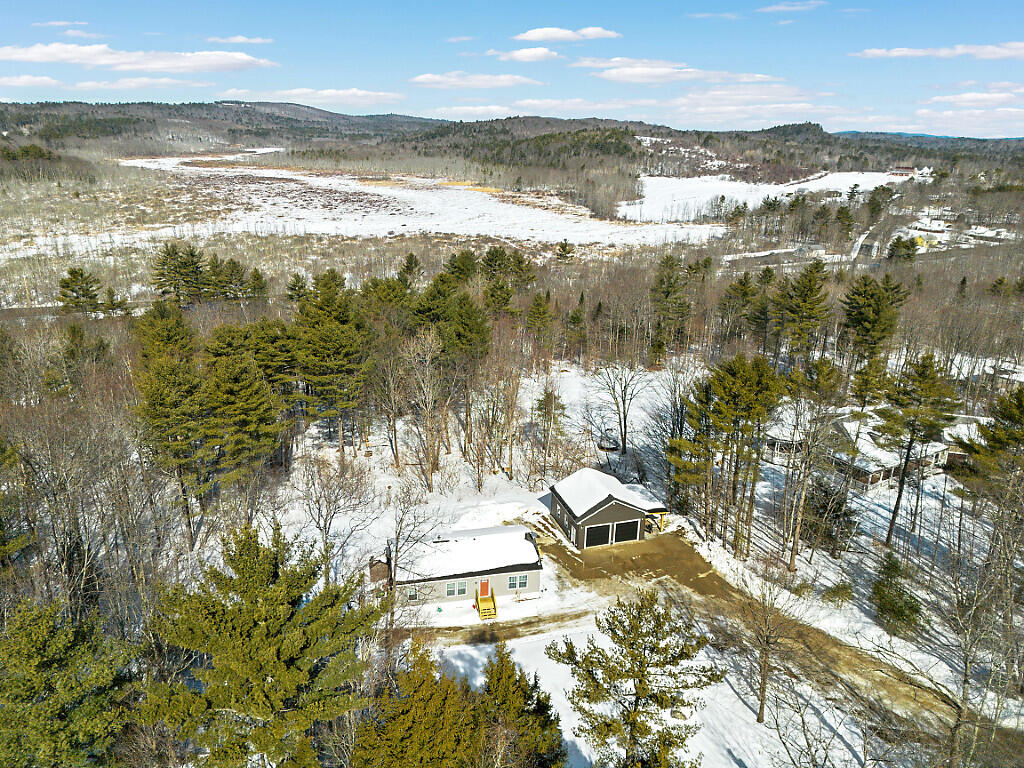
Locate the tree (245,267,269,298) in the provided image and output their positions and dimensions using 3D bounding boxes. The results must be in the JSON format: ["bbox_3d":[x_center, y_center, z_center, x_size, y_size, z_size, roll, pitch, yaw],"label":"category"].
[{"bbox_3d":[-75.954,-29.710,210.351,6.520,10.090,6.520,-6,19,-19],"label":"tree"}]

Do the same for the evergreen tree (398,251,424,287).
[{"bbox_3d":[-30.920,-32.690,219.550,8.660,15.850,8.660,0,19,0],"label":"evergreen tree"}]

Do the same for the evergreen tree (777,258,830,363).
[{"bbox_3d":[63.410,-15.550,152.880,11.630,22.870,11.050,8,21,22],"label":"evergreen tree"}]

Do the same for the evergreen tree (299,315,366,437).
[{"bbox_3d":[-26.553,-0.343,102.155,9.780,18.980,9.780,-5,19,-15],"label":"evergreen tree"}]

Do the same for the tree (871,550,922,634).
[{"bbox_3d":[36.130,19.610,67.590,4.760,7.910,4.760,0,19,0],"label":"tree"}]

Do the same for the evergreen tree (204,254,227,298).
[{"bbox_3d":[-102.100,-36.330,241.580,7.490,15.390,7.490,-8,21,-22],"label":"evergreen tree"}]

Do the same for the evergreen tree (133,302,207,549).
[{"bbox_3d":[-36.480,5.280,77.280,6.970,28.690,6.970,0,19,0],"label":"evergreen tree"}]

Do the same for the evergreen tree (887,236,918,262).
[{"bbox_3d":[171.901,-57.837,310.472,13.990,12.900,13.990,10,21,27],"label":"evergreen tree"}]

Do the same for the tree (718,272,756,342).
[{"bbox_3d":[50.720,-16.617,156.960,8.400,16.780,8.400,6,19,17],"label":"tree"}]

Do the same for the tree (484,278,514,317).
[{"bbox_3d":[-2.580,-13.170,153.050,6.680,19.260,6.680,0,19,0],"label":"tree"}]

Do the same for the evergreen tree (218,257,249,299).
[{"bbox_3d":[-88.140,-32.960,224.310,9.480,13.270,9.480,0,19,0],"label":"evergreen tree"}]

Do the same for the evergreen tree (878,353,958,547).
[{"bbox_3d":[42.550,7.530,76.750,8.220,22.780,8.220,11,22,29],"label":"evergreen tree"}]

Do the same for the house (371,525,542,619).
[{"bbox_3d":[-5.301,17.896,71.762,15.300,5.100,9.400,-3,19,-11],"label":"house"}]

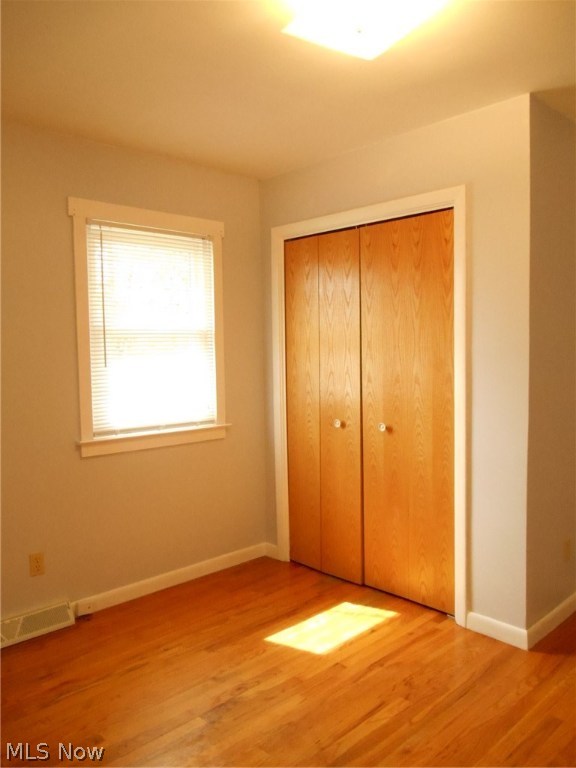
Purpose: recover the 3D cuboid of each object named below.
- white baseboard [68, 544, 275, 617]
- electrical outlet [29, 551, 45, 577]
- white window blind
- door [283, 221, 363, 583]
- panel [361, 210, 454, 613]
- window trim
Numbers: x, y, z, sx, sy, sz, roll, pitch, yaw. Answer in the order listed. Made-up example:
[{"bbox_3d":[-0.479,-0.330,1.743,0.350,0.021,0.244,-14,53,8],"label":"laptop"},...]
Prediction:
[{"bbox_3d":[-0.627,1.129,3.410,1.272,0.086,0.020,-3,4,-42],"label":"white baseboard"},{"bbox_3d":[-1.240,0.894,2.850,0.072,0.116,0.010,-3,4,-42],"label":"electrical outlet"},{"bbox_3d":[-0.750,-0.295,3.276,0.785,1.112,0.040,-3,4,-42],"label":"white window blind"},{"bbox_3d":[0.217,0.134,3.485,0.040,2.025,0.605,-4,4,-44],"label":"door"},{"bbox_3d":[0.639,0.150,3.048,0.040,2.025,0.605,-4,4,-44],"label":"panel"},{"bbox_3d":[-0.735,-0.301,3.255,0.970,1.325,0.050,-3,4,-42],"label":"window trim"}]

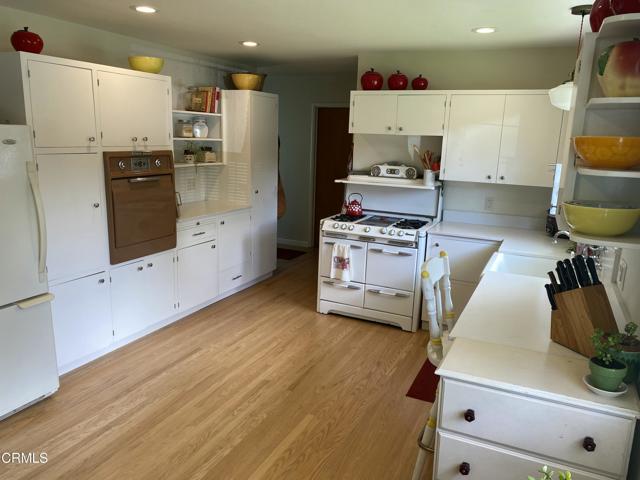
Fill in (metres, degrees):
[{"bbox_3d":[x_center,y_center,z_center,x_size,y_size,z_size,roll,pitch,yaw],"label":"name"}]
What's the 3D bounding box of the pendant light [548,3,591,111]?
[{"bbox_3d":[1.591,-1.115,2.992,0.245,0.598,0.245,7,13,25],"label":"pendant light"}]

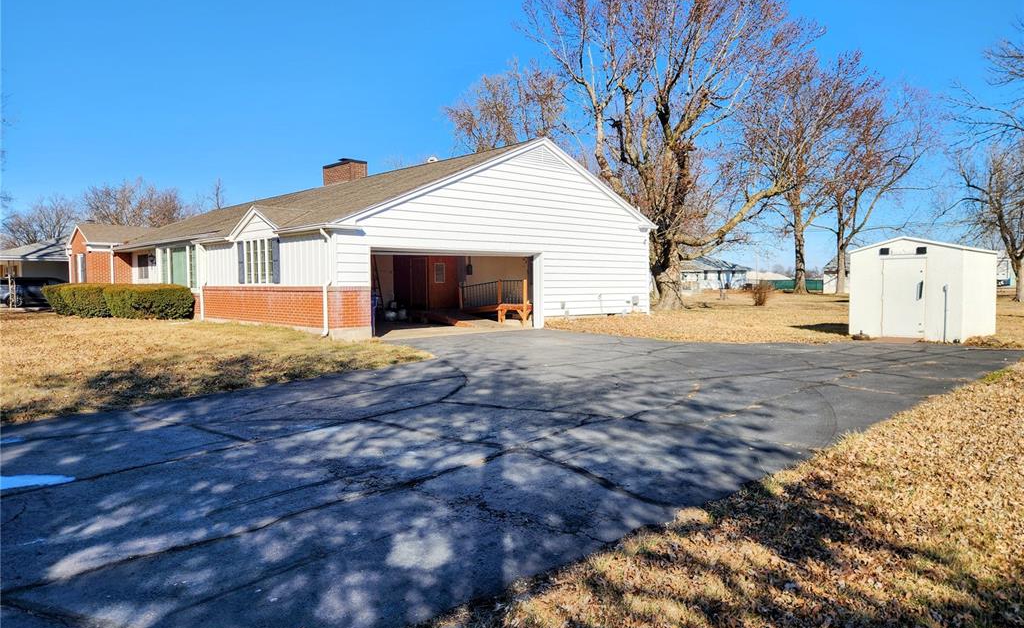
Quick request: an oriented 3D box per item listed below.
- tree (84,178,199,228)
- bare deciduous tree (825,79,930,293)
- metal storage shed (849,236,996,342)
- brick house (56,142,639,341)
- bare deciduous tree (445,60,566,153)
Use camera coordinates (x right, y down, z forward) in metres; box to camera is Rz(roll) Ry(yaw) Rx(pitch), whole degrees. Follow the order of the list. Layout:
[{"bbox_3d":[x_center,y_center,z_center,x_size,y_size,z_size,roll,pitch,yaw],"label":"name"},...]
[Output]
[{"bbox_3d":[-37.088,-7.558,68.273,11.500,11.980,11.000,-2,3,-29],"label":"tree"},{"bbox_3d":[32.382,-11.226,61.426,10.500,18.718,10.000,1,3,28],"label":"bare deciduous tree"},{"bbox_3d":[10.150,-0.652,16.765,3.085,2.342,2.408,-3,4,-43],"label":"metal storage shed"},{"bbox_3d":[-9.393,-3.105,28.910,12.041,6.137,28.975,-3,4,-43],"label":"brick house"},{"bbox_3d":[-0.256,-9.242,47.377,9.200,16.556,9.000,0,3,0],"label":"bare deciduous tree"}]

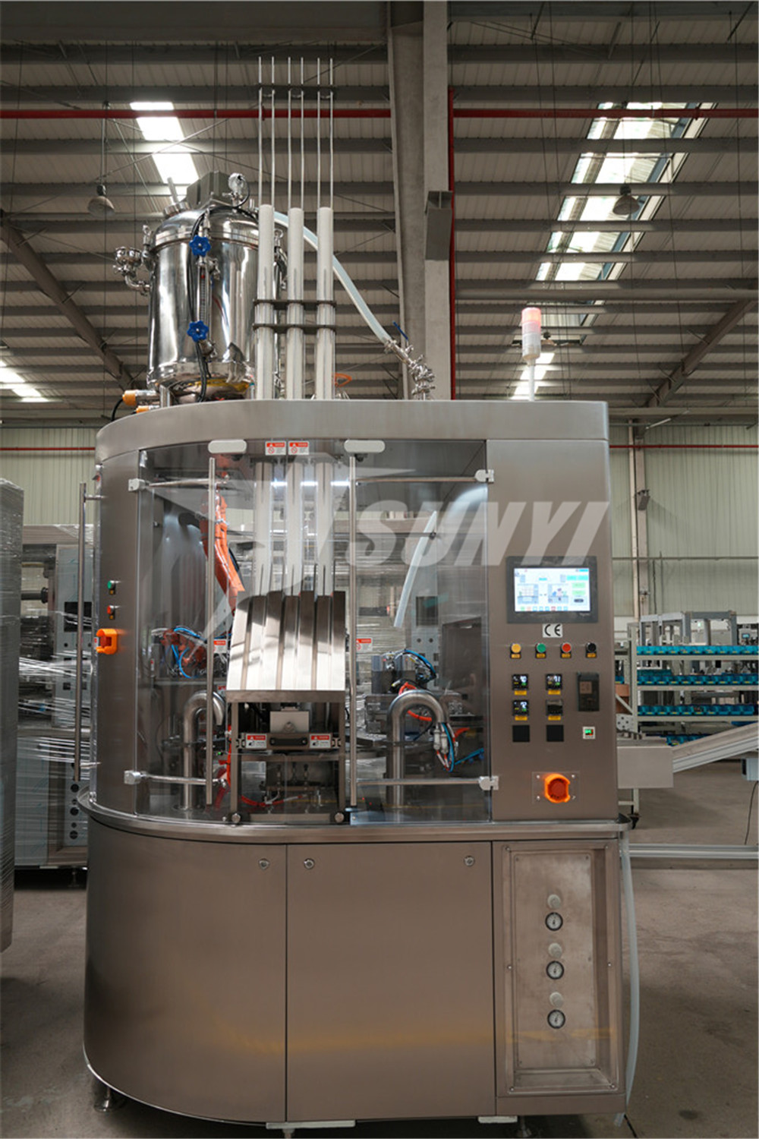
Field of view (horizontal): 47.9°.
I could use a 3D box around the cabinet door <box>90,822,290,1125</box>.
[{"bbox_3d":[-0.681,1.178,2.627,0.938,0.760,0.200,-3,-5,35],"label":"cabinet door"}]

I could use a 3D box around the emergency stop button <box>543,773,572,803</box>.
[{"bbox_3d":[0.511,0.625,2.451,0.073,0.080,0.050,0,-4,-2],"label":"emergency stop button"}]

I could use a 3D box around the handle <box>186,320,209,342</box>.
[{"bbox_3d":[-0.579,-0.759,2.723,0.064,0.064,0.024,0,-4,0],"label":"handle"}]

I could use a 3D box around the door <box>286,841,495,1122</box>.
[{"bbox_3d":[0.032,1.159,2.432,0.590,0.757,0.030,0,-4,-2],"label":"door"}]

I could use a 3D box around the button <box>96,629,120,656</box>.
[{"bbox_3d":[-0.868,0.229,2.719,0.052,0.080,0.073,4,-6,-43],"label":"button"}]

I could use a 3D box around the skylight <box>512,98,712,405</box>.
[{"bbox_3d":[4.653,-6.817,21.096,1.891,0.300,13.738,0,-10,0],"label":"skylight"}]

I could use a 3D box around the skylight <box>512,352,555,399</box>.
[{"bbox_3d":[4.683,-5.872,26.052,0.684,0.060,3.810,0,-10,0],"label":"skylight"}]

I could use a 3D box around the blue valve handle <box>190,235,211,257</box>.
[{"bbox_3d":[-0.575,-1.040,2.744,0.064,0.064,0.024,0,-4,0],"label":"blue valve handle"}]

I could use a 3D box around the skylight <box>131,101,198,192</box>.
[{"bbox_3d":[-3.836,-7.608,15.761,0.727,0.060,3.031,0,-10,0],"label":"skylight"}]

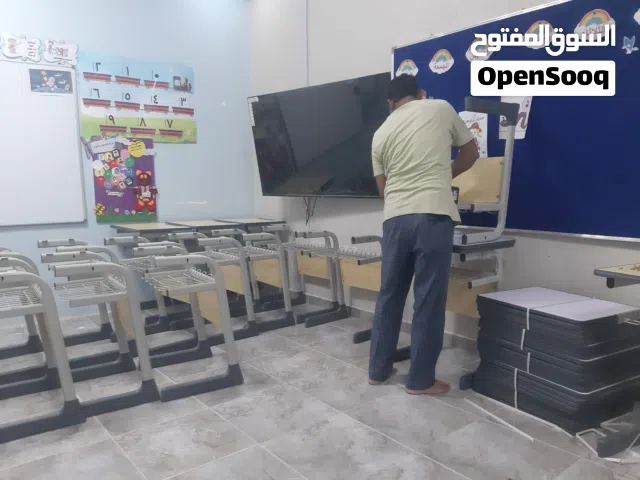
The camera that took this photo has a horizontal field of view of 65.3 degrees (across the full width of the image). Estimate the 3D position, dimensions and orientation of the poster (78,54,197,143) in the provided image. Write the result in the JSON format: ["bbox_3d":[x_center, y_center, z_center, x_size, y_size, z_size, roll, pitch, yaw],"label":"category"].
[{"bbox_3d":[-1.562,-1.230,4.395,1.000,0.680,0.020,-5,8,-38],"label":"poster"}]

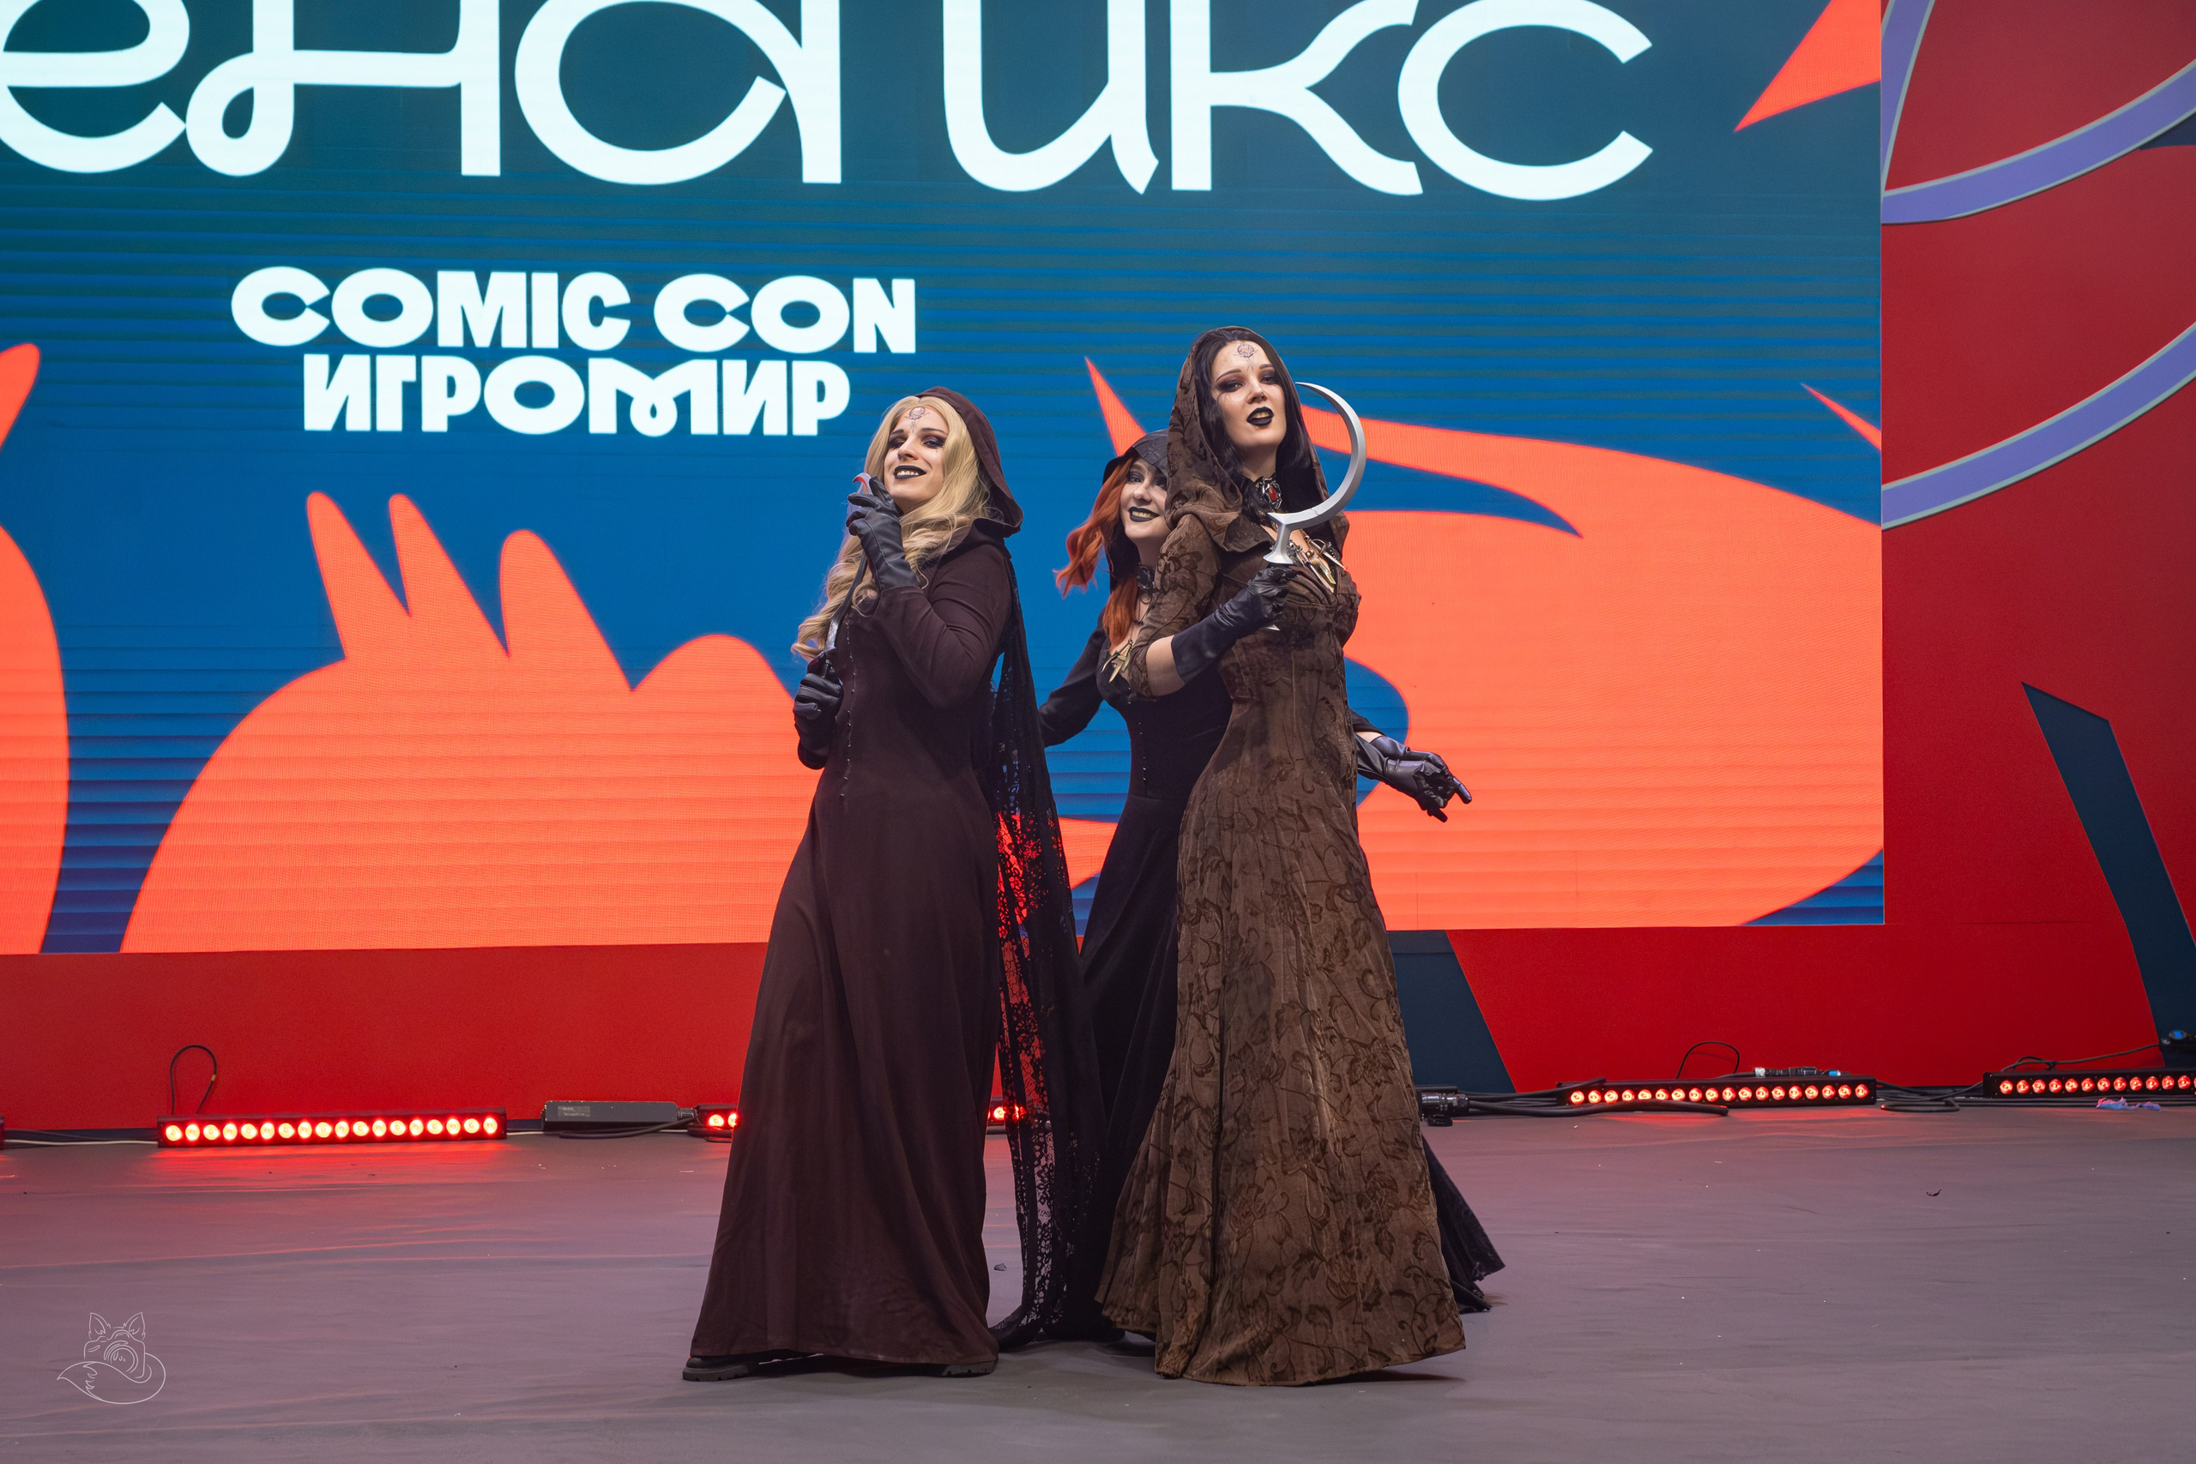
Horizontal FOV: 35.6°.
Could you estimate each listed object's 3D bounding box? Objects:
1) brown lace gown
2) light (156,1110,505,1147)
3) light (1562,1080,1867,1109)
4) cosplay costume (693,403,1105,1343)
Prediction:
[{"bbox_3d":[0.332,0.363,6.150,0.650,1.530,0.610,0,0,38],"label":"brown lace gown"},{"bbox_3d":[-2.174,1.125,9.700,0.960,0.080,0.090,0,0,-9],"label":"light"},{"bbox_3d":[1.868,1.090,10.300,0.960,0.080,0.090,0,0,-9],"label":"light"},{"bbox_3d":[-0.366,0.260,6.120,0.750,1.740,0.600,0,0,-34],"label":"cosplay costume"}]

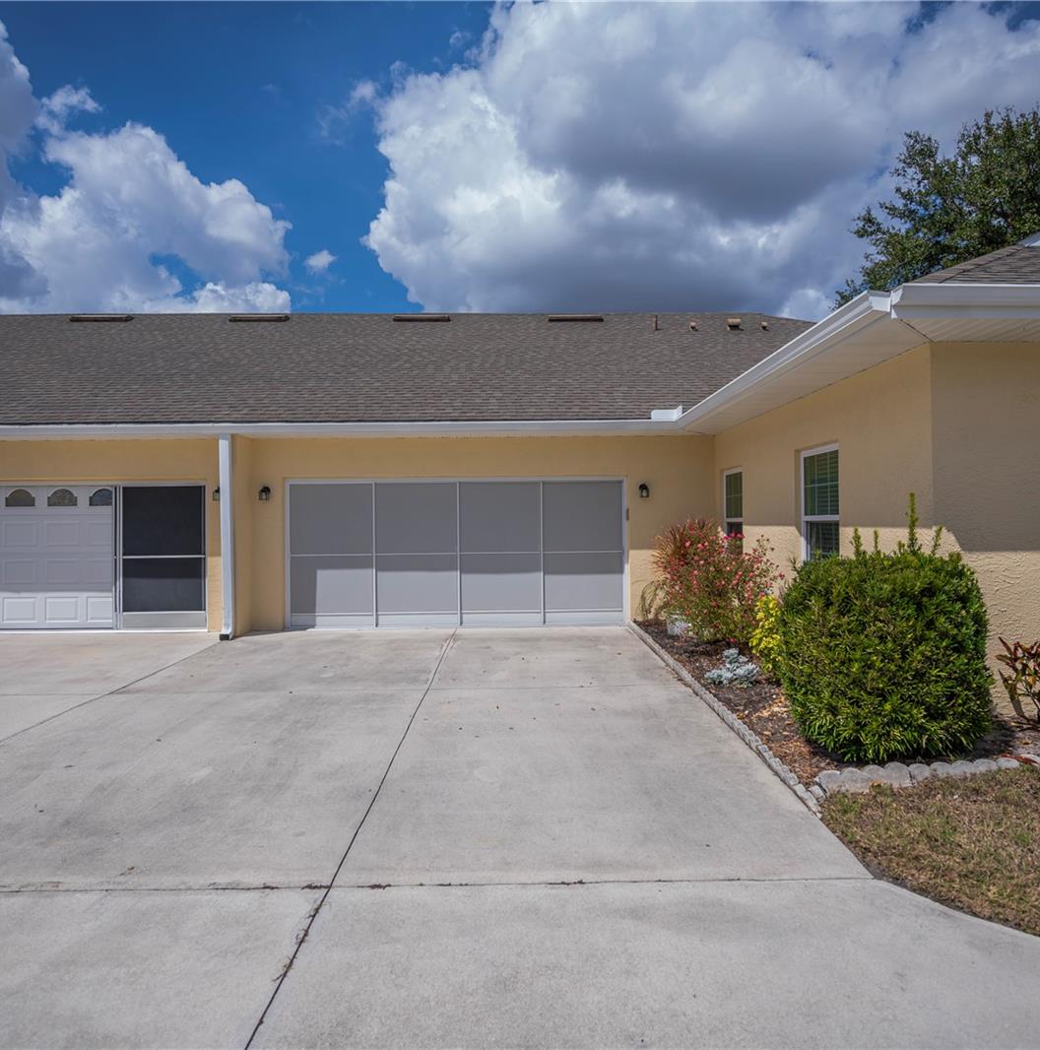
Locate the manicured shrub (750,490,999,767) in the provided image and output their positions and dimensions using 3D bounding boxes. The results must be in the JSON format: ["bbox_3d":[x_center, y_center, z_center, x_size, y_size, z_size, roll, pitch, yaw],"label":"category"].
[{"bbox_3d":[2.430,0.684,4.800,1.380,1.550,1.270,-1,0,-1],"label":"manicured shrub"}]

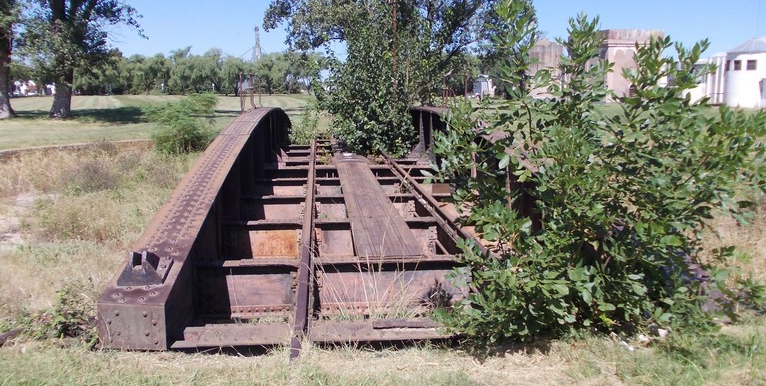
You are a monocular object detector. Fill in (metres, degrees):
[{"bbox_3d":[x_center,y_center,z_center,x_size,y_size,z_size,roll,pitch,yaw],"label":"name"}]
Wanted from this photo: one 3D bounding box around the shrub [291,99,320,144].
[{"bbox_3d":[-2.269,-2.048,17.907,0.950,1.352,0.900,0,9,0],"label":"shrub"}]

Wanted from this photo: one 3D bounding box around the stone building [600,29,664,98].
[{"bbox_3d":[29.566,-15.665,76.464,7.600,8.894,8.000,-2,10,-11],"label":"stone building"}]

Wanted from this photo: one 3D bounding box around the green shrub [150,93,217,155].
[{"bbox_3d":[-5.931,-2.044,18.415,1.850,1.864,1.750,0,9,0],"label":"green shrub"}]

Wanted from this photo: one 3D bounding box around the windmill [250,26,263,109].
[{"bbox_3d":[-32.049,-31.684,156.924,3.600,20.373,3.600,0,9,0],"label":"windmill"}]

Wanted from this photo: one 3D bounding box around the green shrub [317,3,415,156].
[{"bbox_3d":[-0.434,-2.775,15.353,2.250,3.755,2.150,0,9,0],"label":"green shrub"}]

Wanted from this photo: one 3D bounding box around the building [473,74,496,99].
[{"bbox_3d":[15.345,-16.019,93.640,3.100,3.725,3.100,5,11,29],"label":"building"}]

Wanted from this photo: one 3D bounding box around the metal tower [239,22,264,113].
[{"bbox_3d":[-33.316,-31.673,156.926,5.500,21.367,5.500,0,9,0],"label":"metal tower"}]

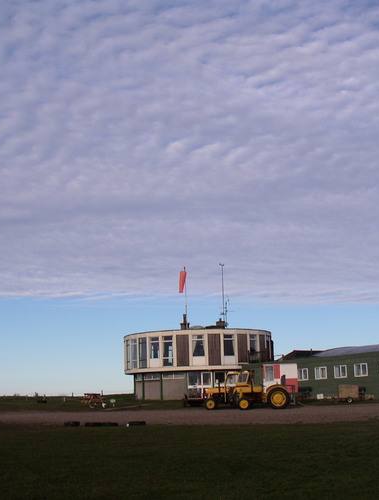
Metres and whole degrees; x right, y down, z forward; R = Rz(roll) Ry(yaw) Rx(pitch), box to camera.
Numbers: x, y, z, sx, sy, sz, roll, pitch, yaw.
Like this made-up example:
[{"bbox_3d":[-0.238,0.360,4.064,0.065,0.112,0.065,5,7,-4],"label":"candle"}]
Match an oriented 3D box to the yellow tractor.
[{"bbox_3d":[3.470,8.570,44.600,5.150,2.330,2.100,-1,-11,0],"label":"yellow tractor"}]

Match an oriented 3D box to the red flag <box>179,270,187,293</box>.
[{"bbox_3d":[-0.580,2.630,61.000,0.620,1.800,0.500,-1,-11,0],"label":"red flag"}]

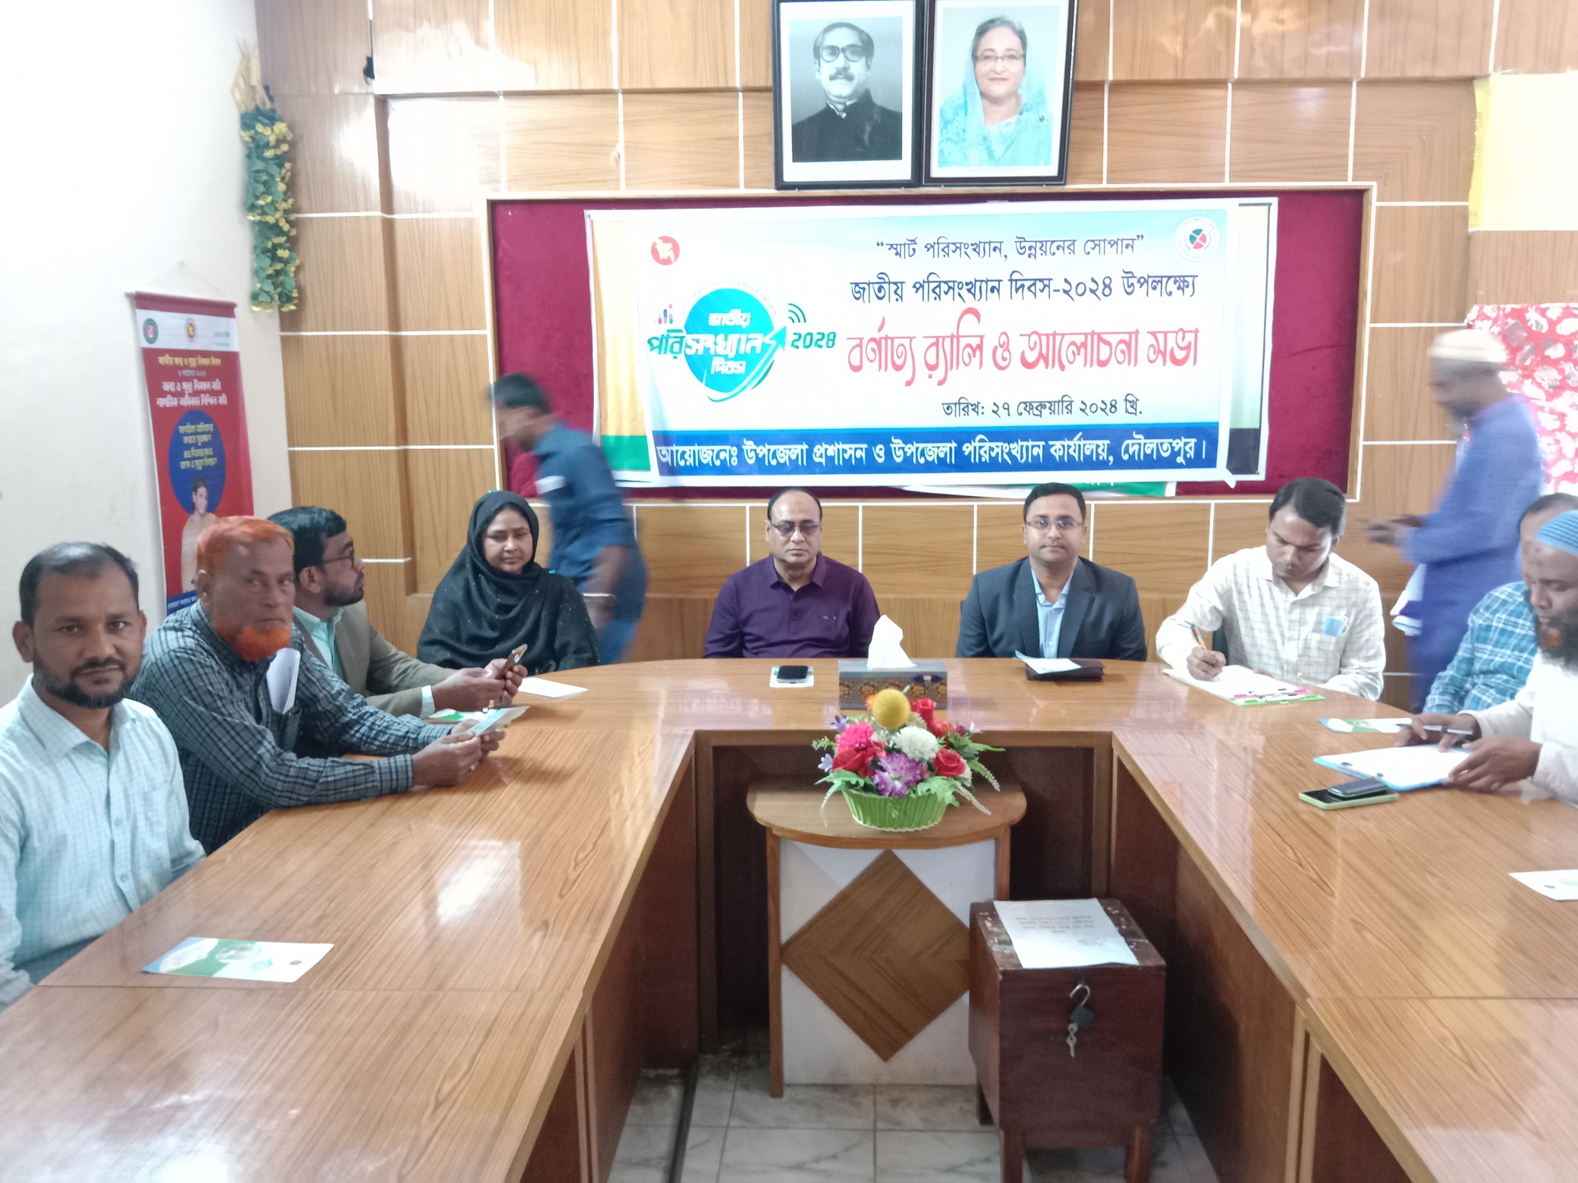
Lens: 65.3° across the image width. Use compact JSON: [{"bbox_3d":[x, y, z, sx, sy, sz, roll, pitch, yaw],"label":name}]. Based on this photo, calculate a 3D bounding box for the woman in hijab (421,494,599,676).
[{"bbox_3d":[-0.708,0.361,3.181,0.500,1.220,0.660,-2,10,-11],"label":"woman in hijab"}]

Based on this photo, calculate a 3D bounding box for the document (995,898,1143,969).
[{"bbox_3d":[0.530,0.659,2.386,0.210,0.004,0.293,-1,10,-1],"label":"document"}]

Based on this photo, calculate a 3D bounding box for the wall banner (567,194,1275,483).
[{"bbox_3d":[0.473,-0.827,4.166,2.283,0.929,0.030,0,10,3],"label":"wall banner"}]

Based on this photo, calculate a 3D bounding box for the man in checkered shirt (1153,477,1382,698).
[{"bbox_3d":[1.175,0.359,2.986,0.560,1.270,0.680,4,11,22],"label":"man in checkered shirt"}]

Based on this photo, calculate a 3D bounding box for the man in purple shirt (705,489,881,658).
[{"bbox_3d":[0.005,0.320,3.476,0.510,1.201,0.700,0,10,3],"label":"man in purple shirt"}]

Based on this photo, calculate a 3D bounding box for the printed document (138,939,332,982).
[{"bbox_3d":[-0.730,0.489,1.637,0.210,0.004,0.102,1,10,8],"label":"printed document"}]

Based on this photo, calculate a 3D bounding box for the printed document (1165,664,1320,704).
[{"bbox_3d":[1.085,0.217,2.956,0.222,0.022,0.315,-3,10,-14],"label":"printed document"}]

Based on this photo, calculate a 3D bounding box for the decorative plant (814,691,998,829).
[{"bbox_3d":[0.243,0.334,2.560,0.385,0.273,0.300,0,10,3],"label":"decorative plant"}]

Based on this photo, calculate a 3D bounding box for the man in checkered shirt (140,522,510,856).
[{"bbox_3d":[-0.853,0.483,2.356,0.720,1.270,0.530,2,10,14],"label":"man in checkered shirt"}]

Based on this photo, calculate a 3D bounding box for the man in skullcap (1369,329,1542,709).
[{"bbox_3d":[1.847,0.091,3.414,0.500,1.640,0.500,-1,10,-3],"label":"man in skullcap"}]

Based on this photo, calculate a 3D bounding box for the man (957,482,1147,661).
[{"bbox_3d":[0.733,0.322,3.377,0.527,1.221,0.700,0,10,3],"label":"man"}]

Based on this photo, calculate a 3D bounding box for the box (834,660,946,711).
[{"bbox_3d":[0.237,0.215,2.810,0.239,0.087,0.107,0,10,4],"label":"box"}]

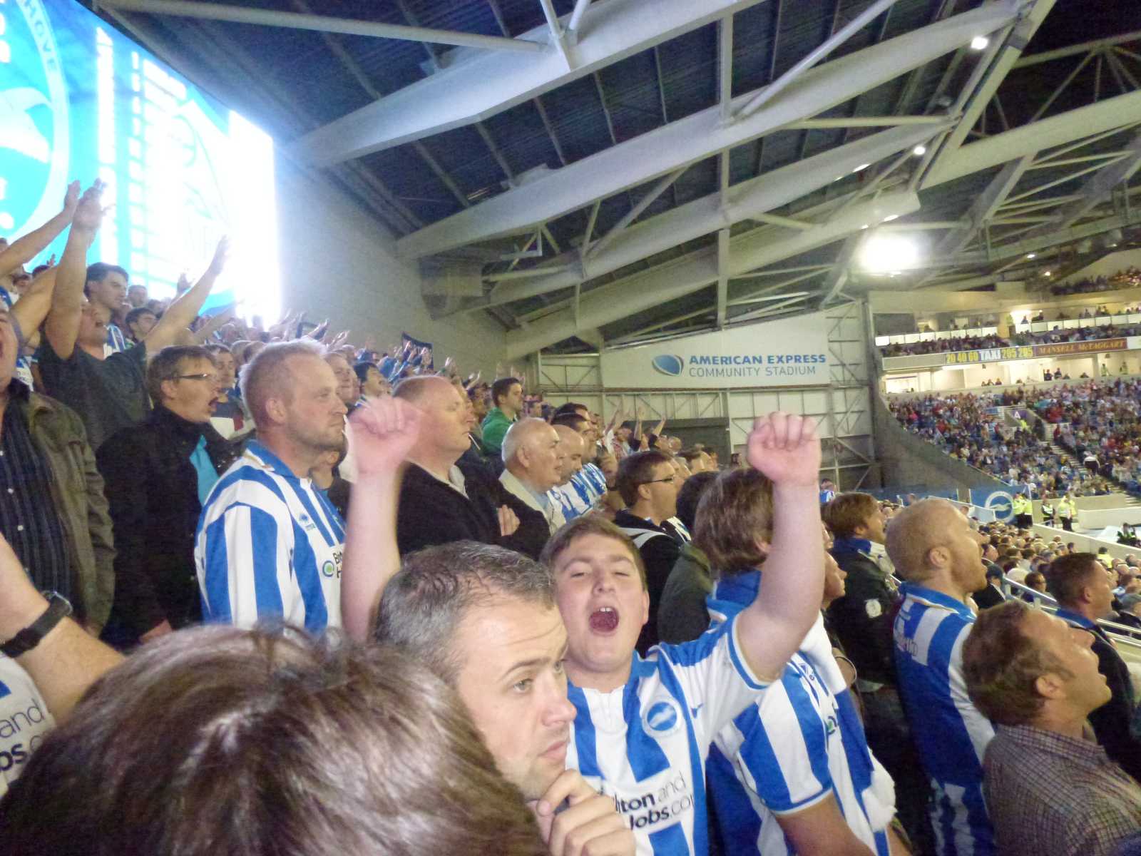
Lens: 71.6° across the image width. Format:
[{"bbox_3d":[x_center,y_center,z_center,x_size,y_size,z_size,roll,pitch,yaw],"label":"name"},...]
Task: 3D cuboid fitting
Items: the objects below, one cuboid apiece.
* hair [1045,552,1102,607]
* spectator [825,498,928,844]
[{"bbox_3d":[1.970,0.595,3.100,0.190,0.200,0.170,-5,-3,5],"label":"hair"},{"bbox_3d":[1.250,1.120,3.200,0.360,1.730,0.500,-4,-3,3],"label":"spectator"}]

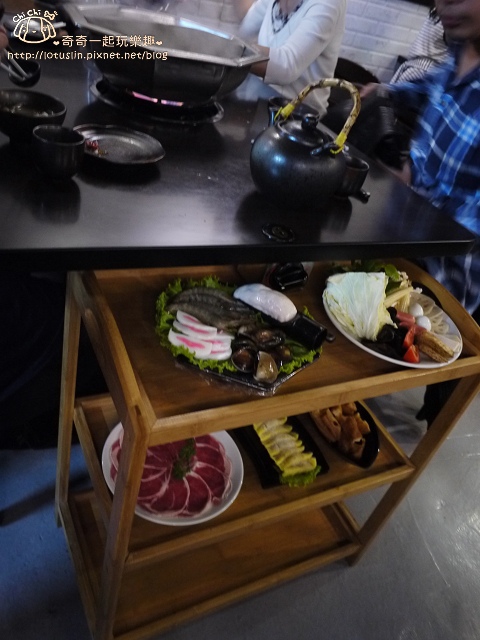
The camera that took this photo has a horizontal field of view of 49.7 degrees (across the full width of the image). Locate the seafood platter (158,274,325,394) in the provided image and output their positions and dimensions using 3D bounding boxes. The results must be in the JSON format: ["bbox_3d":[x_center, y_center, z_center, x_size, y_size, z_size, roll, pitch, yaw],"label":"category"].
[{"bbox_3d":[0.001,0.010,0.781,0.243,0.058,0.253,-6,41,-29],"label":"seafood platter"}]

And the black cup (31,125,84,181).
[{"bbox_3d":[-0.280,-0.255,0.803,0.076,0.066,0.076,-6,41,-28],"label":"black cup"}]

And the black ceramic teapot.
[{"bbox_3d":[0.114,-0.328,0.960,0.198,0.232,0.179,39,40,28],"label":"black ceramic teapot"}]

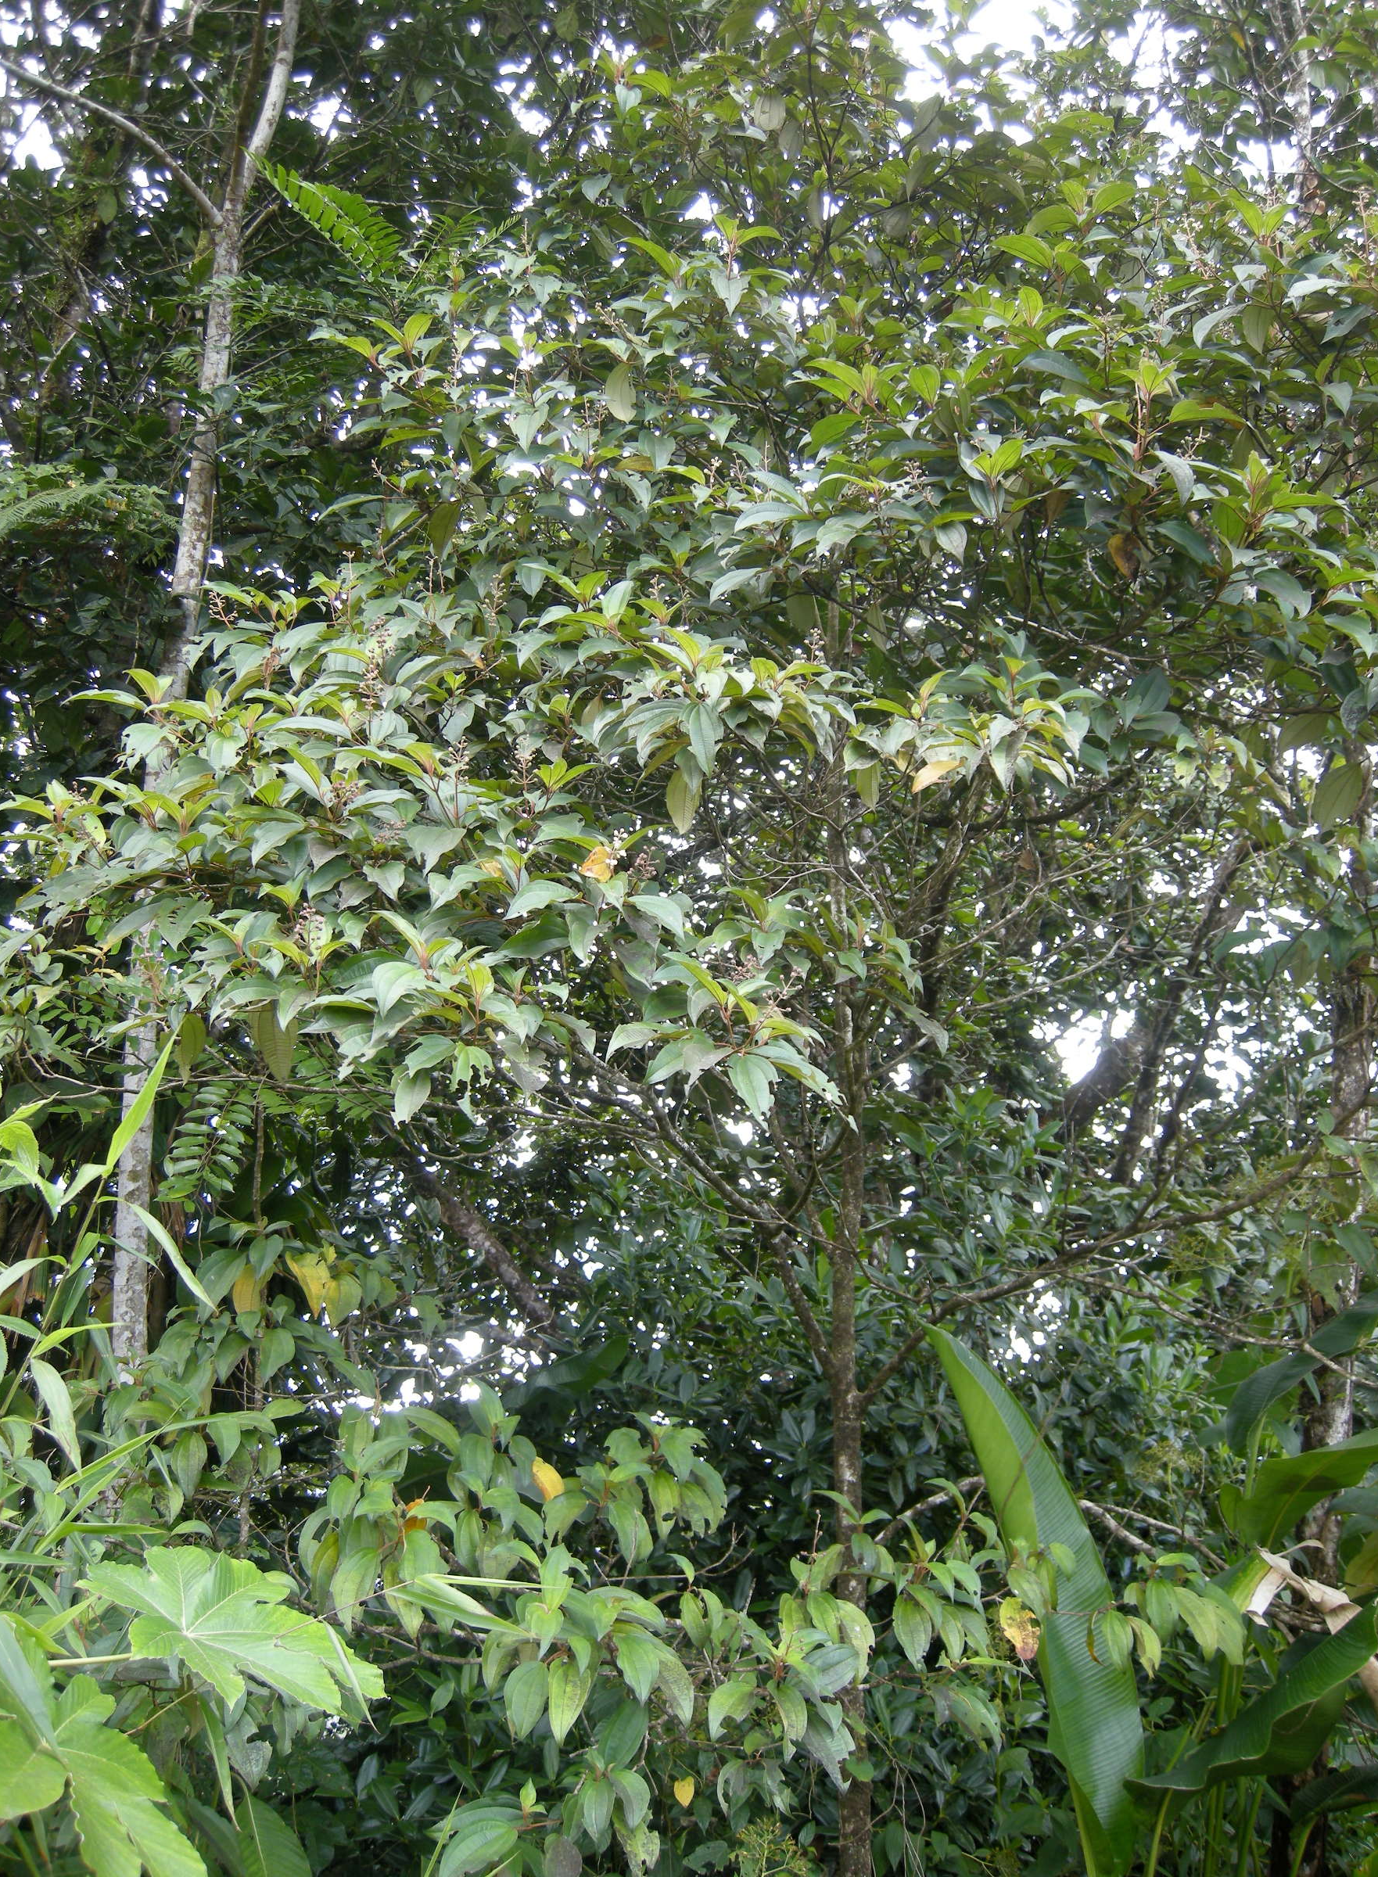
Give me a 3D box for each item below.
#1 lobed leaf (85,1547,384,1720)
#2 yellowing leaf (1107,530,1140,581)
[{"bbox_3d":[-0.635,0.972,2.700,0.390,0.100,0.360,17,17,14],"label":"lobed leaf"},{"bbox_3d":[1.101,-0.968,4.800,0.080,0.120,0.040,-1,-6,12],"label":"yellowing leaf"}]

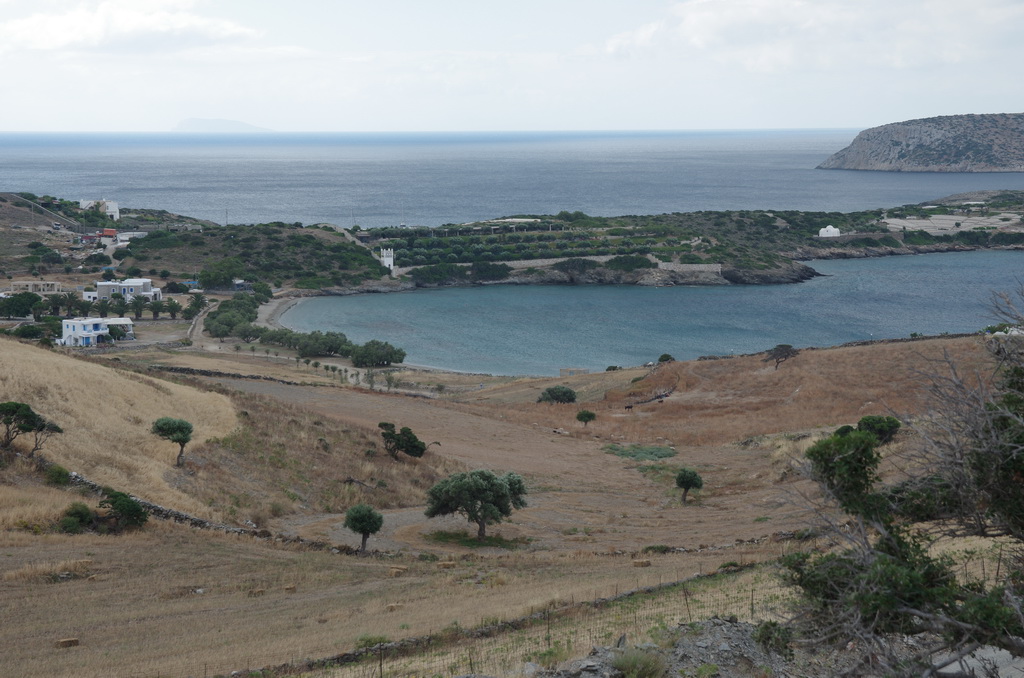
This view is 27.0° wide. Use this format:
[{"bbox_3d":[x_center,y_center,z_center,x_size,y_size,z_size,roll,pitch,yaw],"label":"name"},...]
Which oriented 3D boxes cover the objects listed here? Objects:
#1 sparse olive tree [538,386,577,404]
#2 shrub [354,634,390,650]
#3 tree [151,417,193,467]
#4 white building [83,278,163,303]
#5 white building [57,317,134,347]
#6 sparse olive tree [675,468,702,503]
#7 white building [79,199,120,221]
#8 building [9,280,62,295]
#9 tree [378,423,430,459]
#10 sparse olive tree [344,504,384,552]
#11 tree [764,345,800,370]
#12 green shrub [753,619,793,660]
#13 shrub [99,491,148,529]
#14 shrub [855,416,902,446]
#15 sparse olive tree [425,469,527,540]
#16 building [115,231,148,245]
[{"bbox_3d":[8.231,10.219,385.000,6.870,3.260,5.840,0,6,0],"label":"sparse olive tree"},{"bbox_3d":[-5.898,12.853,90.000,1.522,0.683,1.200,0,6,0],"label":"shrub"},{"bbox_3d":[-23.674,7.161,148.000,2.920,3.392,2.800,0,6,0],"label":"tree"},{"bbox_3d":[-122.853,-15.195,672.000,21.970,6.780,13.000,0,6,6],"label":"white building"},{"bbox_3d":[-109.442,-2.017,560.000,19.020,6.560,11.500,-1,6,-6],"label":"white building"},{"bbox_3d":[15.587,12.940,188.000,2.460,3.030,2.330,0,6,0],"label":"sparse olive tree"},{"bbox_3d":[-170.527,-53.122,880.000,16.026,8.600,11.000,1,6,10],"label":"white building"},{"bbox_3d":[-157.747,-16.989,705.000,16.070,4.010,9.000,0,6,-3],"label":"building"},{"bbox_3d":[-8.294,7.984,165.000,4.108,2.930,3.100,0,6,0],"label":"tree"},{"bbox_3d":[-8.246,10.594,119.000,2.236,2.617,2.200,0,6,0],"label":"sparse olive tree"},{"bbox_3d":[47.298,3.260,375.000,6.300,4.590,5.350,0,6,0],"label":"tree"},{"bbox_3d":[6.142,7.058,50.000,0.987,0.864,0.950,0,6,0],"label":"green shrub"},{"bbox_3d":[-27.374,12.086,150.000,3.460,2.850,2.770,0,6,0],"label":"shrub"},{"bbox_3d":[34.433,8.598,200.000,4.090,3.020,3.480,0,6,0],"label":"shrub"},{"bbox_3d":[-2.150,9.967,128.000,6.103,4.119,6.000,0,6,0],"label":"sparse olive tree"},{"bbox_3d":[-152.135,-40.330,850.000,12.326,4.300,7.000,1,6,10],"label":"building"}]

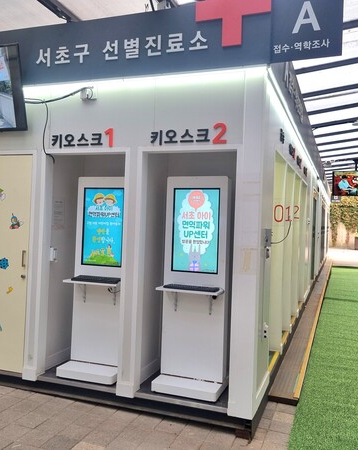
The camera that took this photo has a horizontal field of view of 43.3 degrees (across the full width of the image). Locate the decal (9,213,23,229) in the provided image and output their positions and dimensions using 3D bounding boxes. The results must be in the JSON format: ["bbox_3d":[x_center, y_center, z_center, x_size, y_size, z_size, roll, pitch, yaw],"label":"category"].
[{"bbox_3d":[-1.461,-0.034,4.053,0.150,0.148,0.010,2,0,20],"label":"decal"}]

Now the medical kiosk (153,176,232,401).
[{"bbox_3d":[0.117,0.480,3.748,0.550,1.775,0.355,2,0,20],"label":"medical kiosk"}]

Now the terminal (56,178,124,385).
[{"bbox_3d":[-0.734,0.452,4.042,0.550,1.775,0.365,2,0,20],"label":"terminal"}]

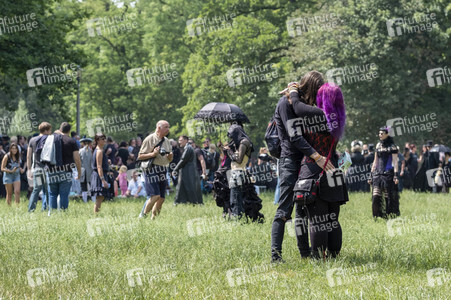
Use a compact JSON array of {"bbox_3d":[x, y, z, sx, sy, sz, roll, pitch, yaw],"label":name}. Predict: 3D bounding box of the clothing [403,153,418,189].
[{"bbox_3d":[6.310,0.710,57.500,0.350,1.250,0.470,0,-1,20],"label":"clothing"}]

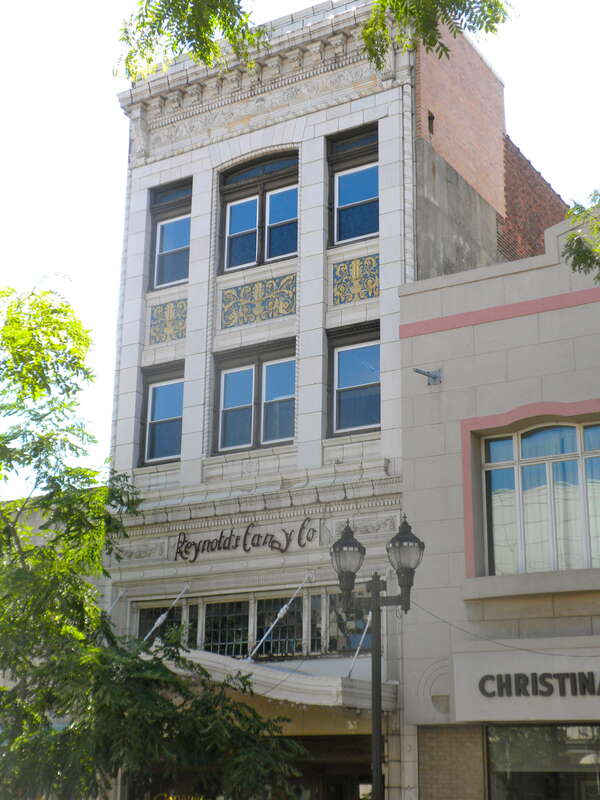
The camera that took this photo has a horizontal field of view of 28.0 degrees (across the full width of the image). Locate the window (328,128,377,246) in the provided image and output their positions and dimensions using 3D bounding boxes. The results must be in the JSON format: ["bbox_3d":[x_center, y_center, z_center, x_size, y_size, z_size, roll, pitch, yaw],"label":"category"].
[{"bbox_3d":[0.995,-3.782,21.433,1.090,2.190,0.180,-10,-20,30],"label":"window"}]

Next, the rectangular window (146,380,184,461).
[{"bbox_3d":[-2.476,0.384,22.336,0.910,1.510,0.120,-10,-20,30],"label":"rectangular window"}]

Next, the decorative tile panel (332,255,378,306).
[{"bbox_3d":[0.961,-2.075,20.828,0.880,0.770,0.080,-10,-20,30],"label":"decorative tile panel"}]

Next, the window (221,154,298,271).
[{"bbox_3d":[-0.721,-3.522,22.438,1.700,2.250,0.180,-10,-20,30],"label":"window"}]

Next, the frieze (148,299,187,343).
[{"bbox_3d":[-2.494,-1.479,22.827,0.850,0.780,0.080,-10,-20,30],"label":"frieze"}]

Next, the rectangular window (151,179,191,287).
[{"bbox_3d":[-2.446,-3.203,23.429,1.090,2.190,0.180,-10,-20,30],"label":"rectangular window"}]

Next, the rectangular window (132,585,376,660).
[{"bbox_3d":[-0.866,3.788,20.066,4.800,1.100,0.140,-10,-20,30],"label":"rectangular window"}]

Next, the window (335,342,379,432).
[{"bbox_3d":[0.978,-0.216,20.339,0.900,1.510,0.120,-10,-20,30],"label":"window"}]

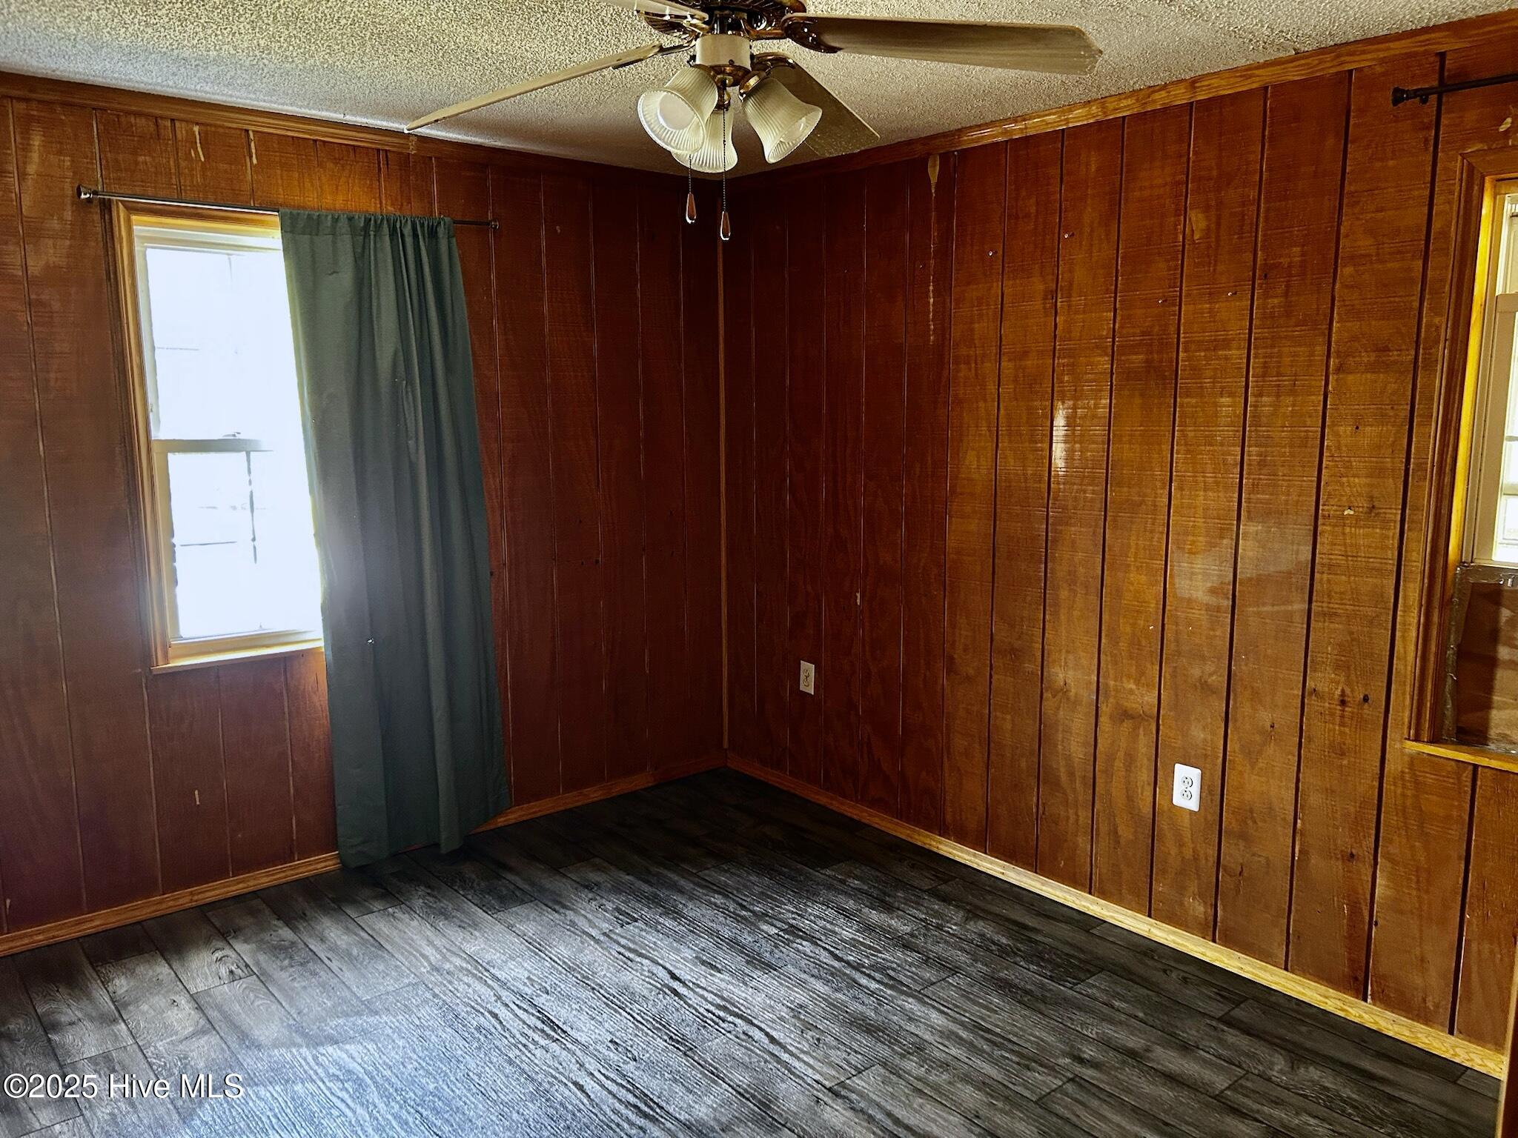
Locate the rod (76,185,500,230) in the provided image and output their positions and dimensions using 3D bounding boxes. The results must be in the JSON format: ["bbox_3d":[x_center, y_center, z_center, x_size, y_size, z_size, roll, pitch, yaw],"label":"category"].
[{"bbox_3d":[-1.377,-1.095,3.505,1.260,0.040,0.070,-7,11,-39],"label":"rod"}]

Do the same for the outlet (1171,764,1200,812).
[{"bbox_3d":[1.210,0.622,3.232,0.010,0.124,0.080,-7,11,-39],"label":"outlet"}]

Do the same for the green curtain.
[{"bbox_3d":[-1.172,-0.080,3.822,0.660,2.130,0.120,-7,11,-39],"label":"green curtain"}]

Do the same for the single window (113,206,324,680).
[{"bbox_3d":[-1.485,-0.411,3.624,0.900,1.355,0.100,-7,11,-39],"label":"single window"}]

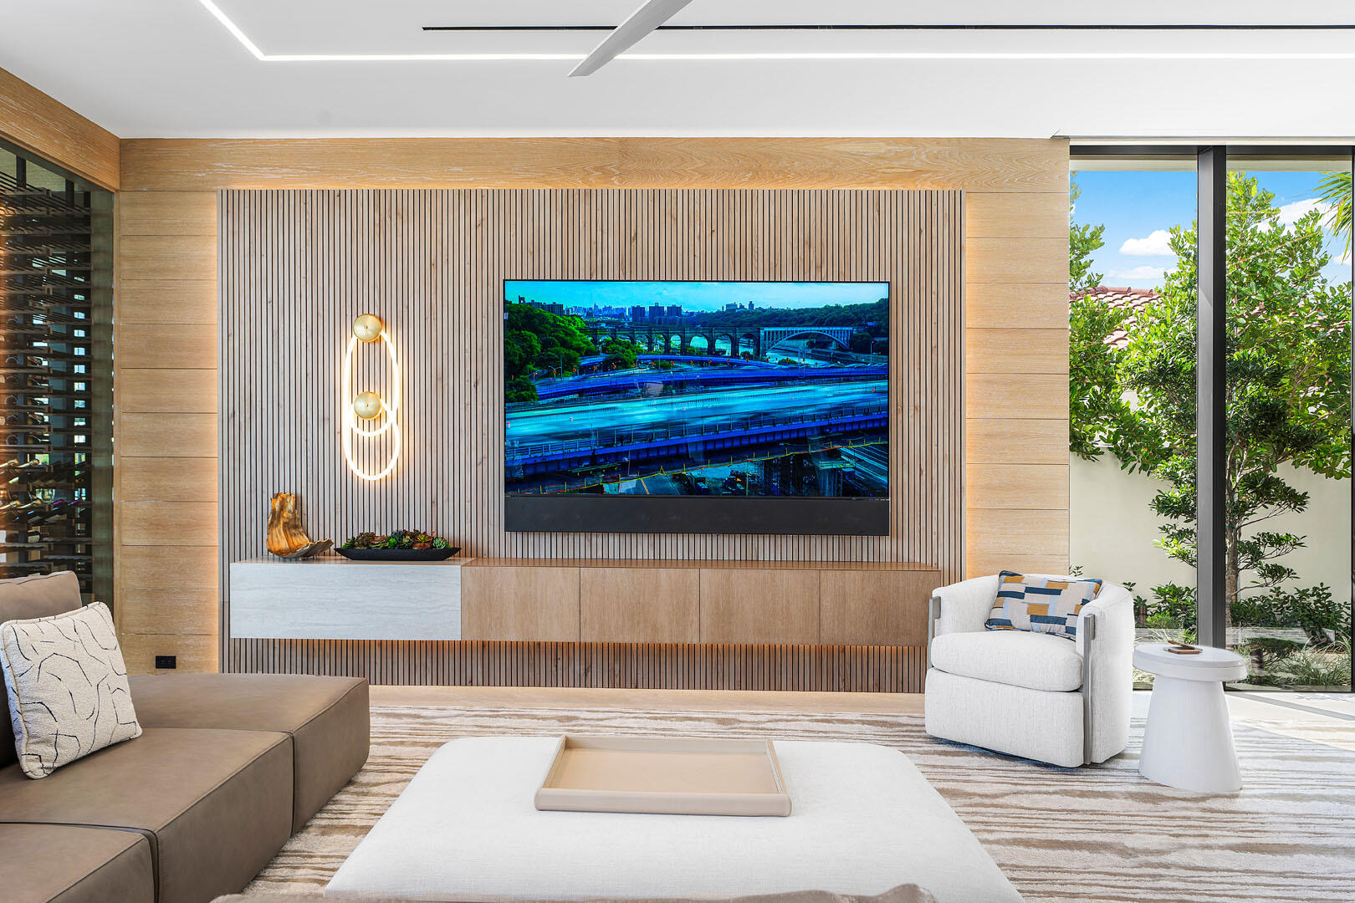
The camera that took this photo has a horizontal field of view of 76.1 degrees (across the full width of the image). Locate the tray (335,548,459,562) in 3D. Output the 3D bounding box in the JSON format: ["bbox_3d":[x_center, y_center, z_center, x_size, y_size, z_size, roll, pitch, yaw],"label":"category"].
[{"bbox_3d":[-1.559,0.574,4.830,0.700,0.068,0.200,0,0,1],"label":"tray"}]

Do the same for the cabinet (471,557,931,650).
[{"bbox_3d":[0.122,0.822,4.775,2.547,0.400,0.365,0,0,1],"label":"cabinet"}]

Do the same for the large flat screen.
[{"bbox_3d":[0.111,-0.249,4.920,2.178,1.426,0.070,0,0,1],"label":"large flat screen"}]

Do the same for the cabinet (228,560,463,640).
[{"bbox_3d":[-1.765,0.802,4.795,1.228,0.401,0.365,0,0,1],"label":"cabinet"}]

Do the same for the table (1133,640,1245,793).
[{"bbox_3d":[2.151,1.103,3.640,0.415,0.515,0.415,0,0,1],"label":"table"}]

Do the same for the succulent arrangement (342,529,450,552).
[{"bbox_3d":[-1.577,0.498,4.830,0.620,0.130,0.180,0,0,1],"label":"succulent arrangement"}]

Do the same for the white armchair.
[{"bbox_3d":[1.700,0.993,4.118,0.775,0.735,0.800,0,0,42],"label":"white armchair"}]

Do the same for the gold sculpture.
[{"bbox_3d":[-2.113,0.414,4.840,0.365,0.365,0.200,0,0,1],"label":"gold sculpture"}]

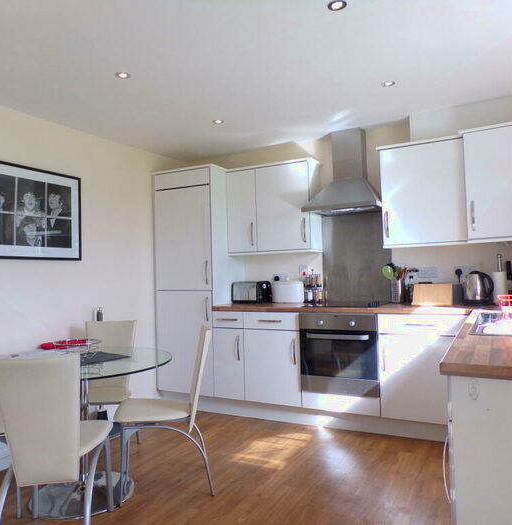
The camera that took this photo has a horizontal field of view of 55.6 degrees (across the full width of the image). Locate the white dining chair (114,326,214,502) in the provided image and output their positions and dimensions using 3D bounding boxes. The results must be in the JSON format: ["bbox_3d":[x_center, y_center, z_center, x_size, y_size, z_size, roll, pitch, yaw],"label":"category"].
[{"bbox_3d":[-0.512,0.804,2.712,0.520,0.870,0.440,-1,-2,-12],"label":"white dining chair"}]

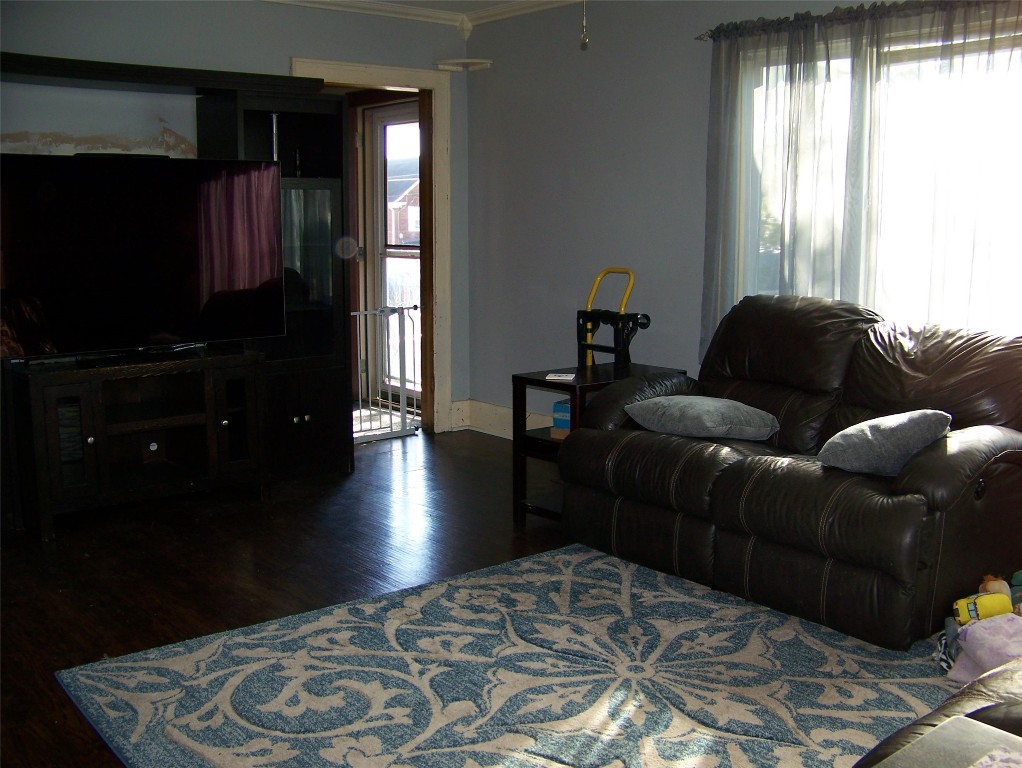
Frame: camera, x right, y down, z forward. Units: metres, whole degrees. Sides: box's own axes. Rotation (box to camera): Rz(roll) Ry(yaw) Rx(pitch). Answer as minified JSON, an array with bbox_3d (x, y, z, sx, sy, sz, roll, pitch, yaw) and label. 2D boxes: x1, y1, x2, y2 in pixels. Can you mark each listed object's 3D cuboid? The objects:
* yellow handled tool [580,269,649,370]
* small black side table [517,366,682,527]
[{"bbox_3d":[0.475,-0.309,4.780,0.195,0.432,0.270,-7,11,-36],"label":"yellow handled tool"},{"bbox_3d":[0.380,0.276,4.404,0.638,0.652,0.385,-8,12,-39],"label":"small black side table"}]

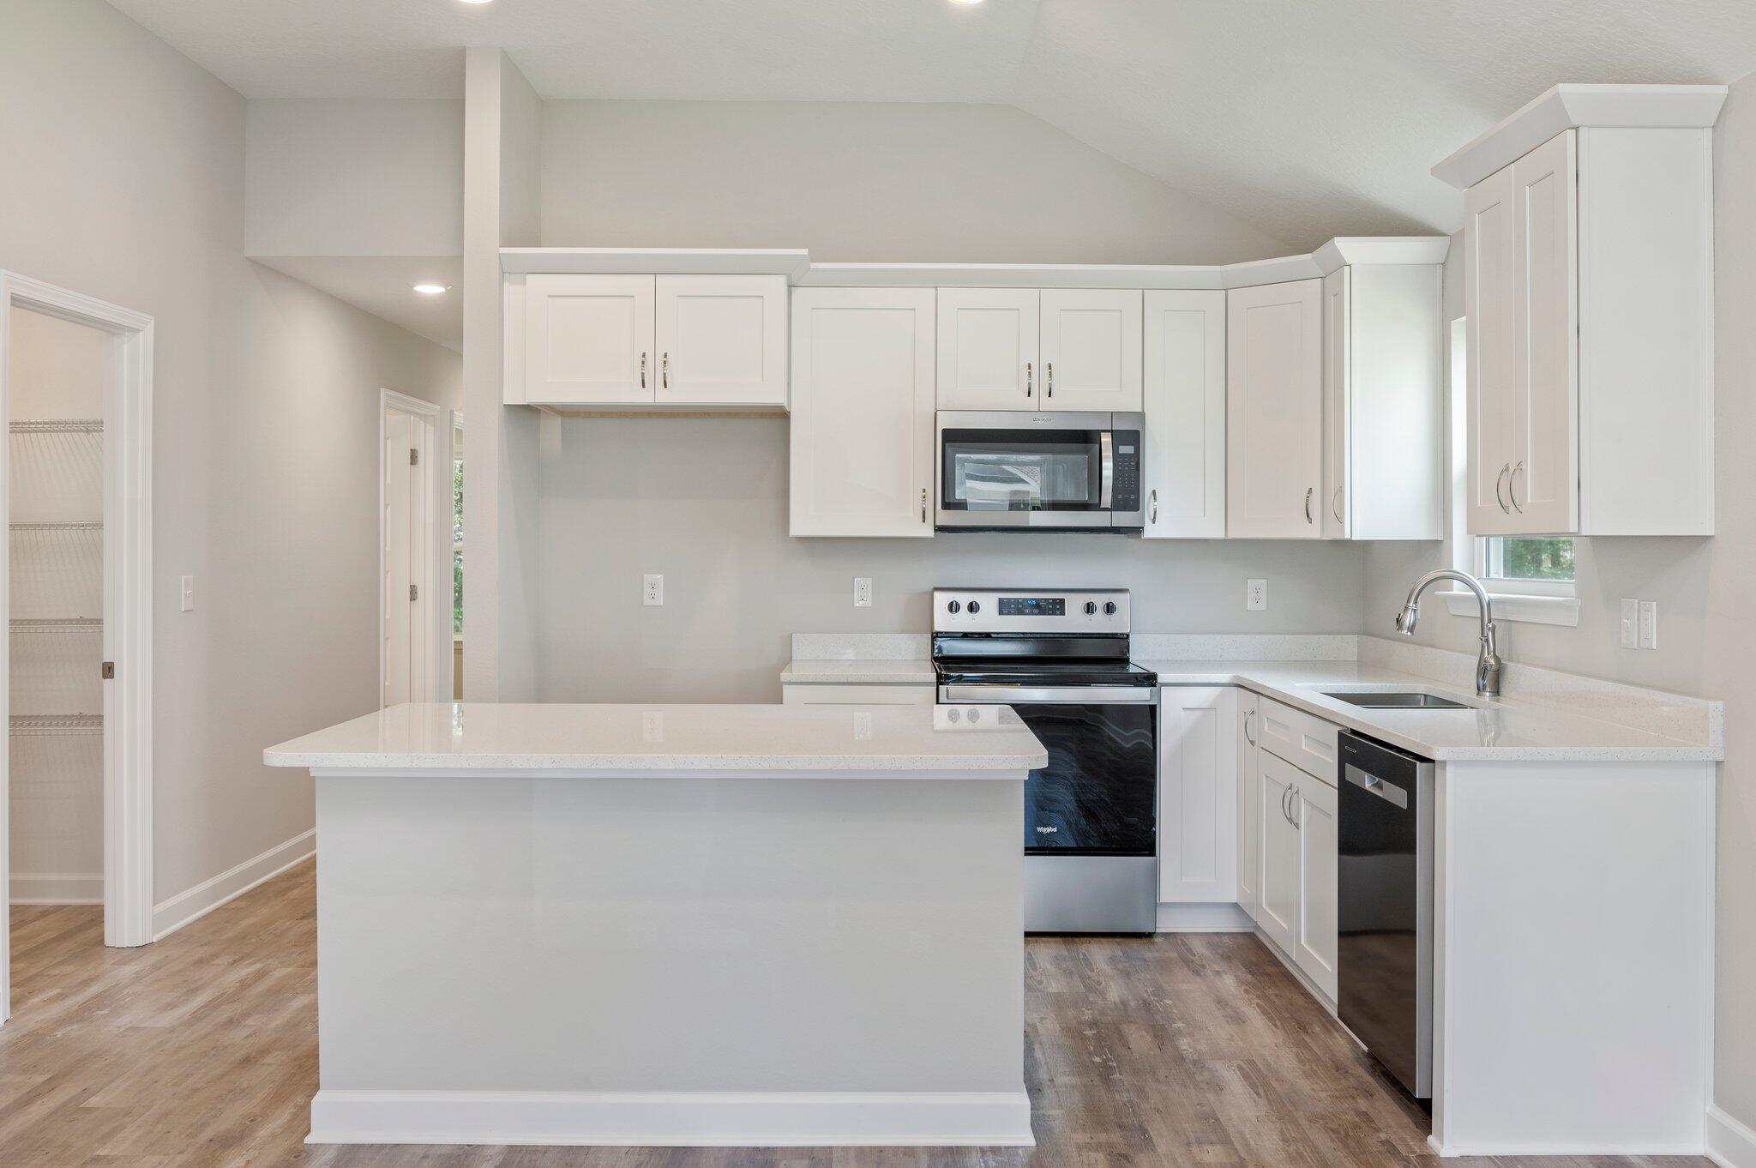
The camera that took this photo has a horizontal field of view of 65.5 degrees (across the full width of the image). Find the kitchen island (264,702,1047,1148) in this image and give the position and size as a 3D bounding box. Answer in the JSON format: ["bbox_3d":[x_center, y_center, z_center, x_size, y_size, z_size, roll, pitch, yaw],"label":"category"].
[{"bbox_3d":[-0.475,0.803,3.371,1.687,0.917,0.879,0,2,0],"label":"kitchen island"}]

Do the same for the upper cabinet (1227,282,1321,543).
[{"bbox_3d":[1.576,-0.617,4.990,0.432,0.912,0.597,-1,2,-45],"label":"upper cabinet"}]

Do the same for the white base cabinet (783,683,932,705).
[{"bbox_3d":[-0.064,0.768,5.060,0.530,0.876,0.630,0,2,0],"label":"white base cabinet"}]

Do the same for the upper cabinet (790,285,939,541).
[{"bbox_3d":[-0.055,-0.626,5.153,0.528,0.912,0.330,0,2,0],"label":"upper cabinet"}]

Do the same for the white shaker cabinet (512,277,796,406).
[{"bbox_3d":[-0.798,-0.871,5.057,0.942,0.462,0.521,0,2,0],"label":"white shaker cabinet"}]

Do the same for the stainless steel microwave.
[{"bbox_3d":[0.591,-0.410,5.123,0.757,0.434,0.391,0,2,0],"label":"stainless steel microwave"}]

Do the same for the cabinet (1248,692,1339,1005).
[{"bbox_3d":[1.560,0.774,4.080,0.630,0.820,0.780,0,2,0],"label":"cabinet"}]

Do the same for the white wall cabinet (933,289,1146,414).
[{"bbox_3d":[0.595,-0.853,5.158,0.762,0.453,0.330,0,2,0],"label":"white wall cabinet"}]

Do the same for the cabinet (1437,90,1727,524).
[{"bbox_3d":[1.691,-0.613,3.344,0.350,0.993,0.653,0,2,0],"label":"cabinet"}]

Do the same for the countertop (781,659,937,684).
[{"bbox_3d":[-0.064,0.317,5.037,0.545,0.031,0.648,0,2,0],"label":"countertop"}]

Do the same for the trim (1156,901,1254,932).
[{"bbox_3d":[1.149,1.173,4.811,0.356,0.109,0.020,0,2,0],"label":"trim"}]

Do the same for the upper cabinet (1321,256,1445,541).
[{"bbox_3d":[1.722,-0.607,4.624,0.330,0.928,0.220,0,2,0],"label":"upper cabinet"}]

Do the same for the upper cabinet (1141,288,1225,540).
[{"bbox_3d":[1.127,-0.620,5.162,0.305,0.914,0.330,0,2,0],"label":"upper cabinet"}]

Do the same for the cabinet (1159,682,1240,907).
[{"bbox_3d":[1.110,0.723,5.052,0.282,0.780,0.630,0,2,0],"label":"cabinet"}]

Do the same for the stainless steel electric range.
[{"bbox_3d":[0.587,0.624,4.987,0.758,1.194,0.693,0,2,0],"label":"stainless steel electric range"}]

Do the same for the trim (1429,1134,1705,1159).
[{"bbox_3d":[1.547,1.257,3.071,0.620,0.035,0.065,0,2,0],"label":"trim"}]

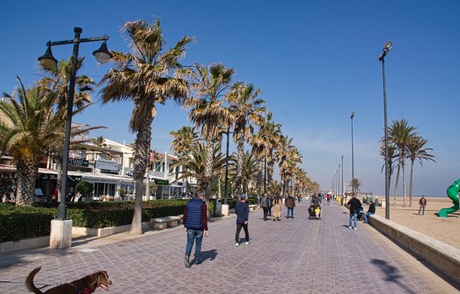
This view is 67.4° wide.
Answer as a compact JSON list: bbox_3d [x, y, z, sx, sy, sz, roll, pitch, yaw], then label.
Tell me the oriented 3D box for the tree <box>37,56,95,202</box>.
[{"bbox_3d":[-10.821,-0.818,22.677,3.600,10.447,3.600,-1,-8,15],"label":"tree"}]

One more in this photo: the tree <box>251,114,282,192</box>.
[{"bbox_3d":[4.621,1.648,44.271,3.700,11.893,3.700,-1,-8,15],"label":"tree"}]

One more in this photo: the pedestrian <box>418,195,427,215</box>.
[{"bbox_3d":[17.687,5.368,31.699,0.580,1.760,0.420,-3,-9,29],"label":"pedestrian"}]

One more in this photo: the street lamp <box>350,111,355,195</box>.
[{"bbox_3d":[13.023,1.522,36.544,0.420,10.400,1.200,-1,-8,16],"label":"street lamp"}]

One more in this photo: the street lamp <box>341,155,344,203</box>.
[{"bbox_3d":[18.291,5.404,56.118,0.400,8.000,1.000,-1,-8,16],"label":"street lamp"}]

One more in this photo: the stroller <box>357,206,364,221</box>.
[{"bbox_3d":[8.965,4.490,23.721,0.580,1.020,0.900,5,-9,-29],"label":"stroller"}]

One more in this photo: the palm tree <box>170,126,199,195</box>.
[{"bbox_3d":[-4.163,2.067,33.325,2.750,7.800,2.750,-1,-8,16],"label":"palm tree"}]

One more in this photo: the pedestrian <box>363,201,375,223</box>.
[{"bbox_3d":[8.550,3.999,21.115,0.850,1.300,0.550,-1,-8,16],"label":"pedestrian"}]

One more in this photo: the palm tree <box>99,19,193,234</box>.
[{"bbox_3d":[-3.647,-1.023,14.430,3.750,9.056,3.750,-1,-8,15],"label":"palm tree"}]

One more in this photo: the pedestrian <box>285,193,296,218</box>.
[{"bbox_3d":[4.251,4.132,24.214,0.640,1.750,0.430,0,-8,14],"label":"pedestrian"}]

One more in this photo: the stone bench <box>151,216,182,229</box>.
[{"bbox_3d":[-2.785,3.545,16.111,0.650,0.450,2.200,-1,-8,16],"label":"stone bench"}]

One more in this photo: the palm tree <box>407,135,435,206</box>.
[{"bbox_3d":[30.522,3.831,56.774,4.600,11.940,4.600,-1,-8,15],"label":"palm tree"}]

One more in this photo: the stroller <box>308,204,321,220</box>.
[{"bbox_3d":[5.872,4.516,23.962,0.720,1.000,0.900,0,-8,14],"label":"stroller"}]

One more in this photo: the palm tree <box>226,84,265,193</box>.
[{"bbox_3d":[1.140,0.233,27.763,3.100,10.200,3.100,-1,-8,16],"label":"palm tree"}]

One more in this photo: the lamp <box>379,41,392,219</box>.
[{"bbox_3d":[8.471,-0.647,18.774,0.420,9.900,1.200,-1,-8,16],"label":"lamp"}]

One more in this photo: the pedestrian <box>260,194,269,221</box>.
[{"bbox_3d":[2.192,3.724,21.528,0.580,1.700,0.500,-1,-8,16],"label":"pedestrian"}]

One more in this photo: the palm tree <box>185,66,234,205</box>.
[{"bbox_3d":[-1.306,-0.459,22.008,3.450,10.015,3.450,-1,-8,15],"label":"palm tree"}]

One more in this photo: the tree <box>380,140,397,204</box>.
[{"bbox_3d":[25.574,4.300,55.680,3.100,10.490,3.100,-1,-8,15],"label":"tree"}]

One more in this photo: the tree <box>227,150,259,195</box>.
[{"bbox_3d":[1.754,3.681,39.731,4.000,6.500,4.000,-1,-8,16],"label":"tree"}]

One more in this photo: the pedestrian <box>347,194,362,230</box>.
[{"bbox_3d":[6.342,3.323,17.685,0.660,1.760,0.420,-1,-8,20],"label":"pedestrian"}]

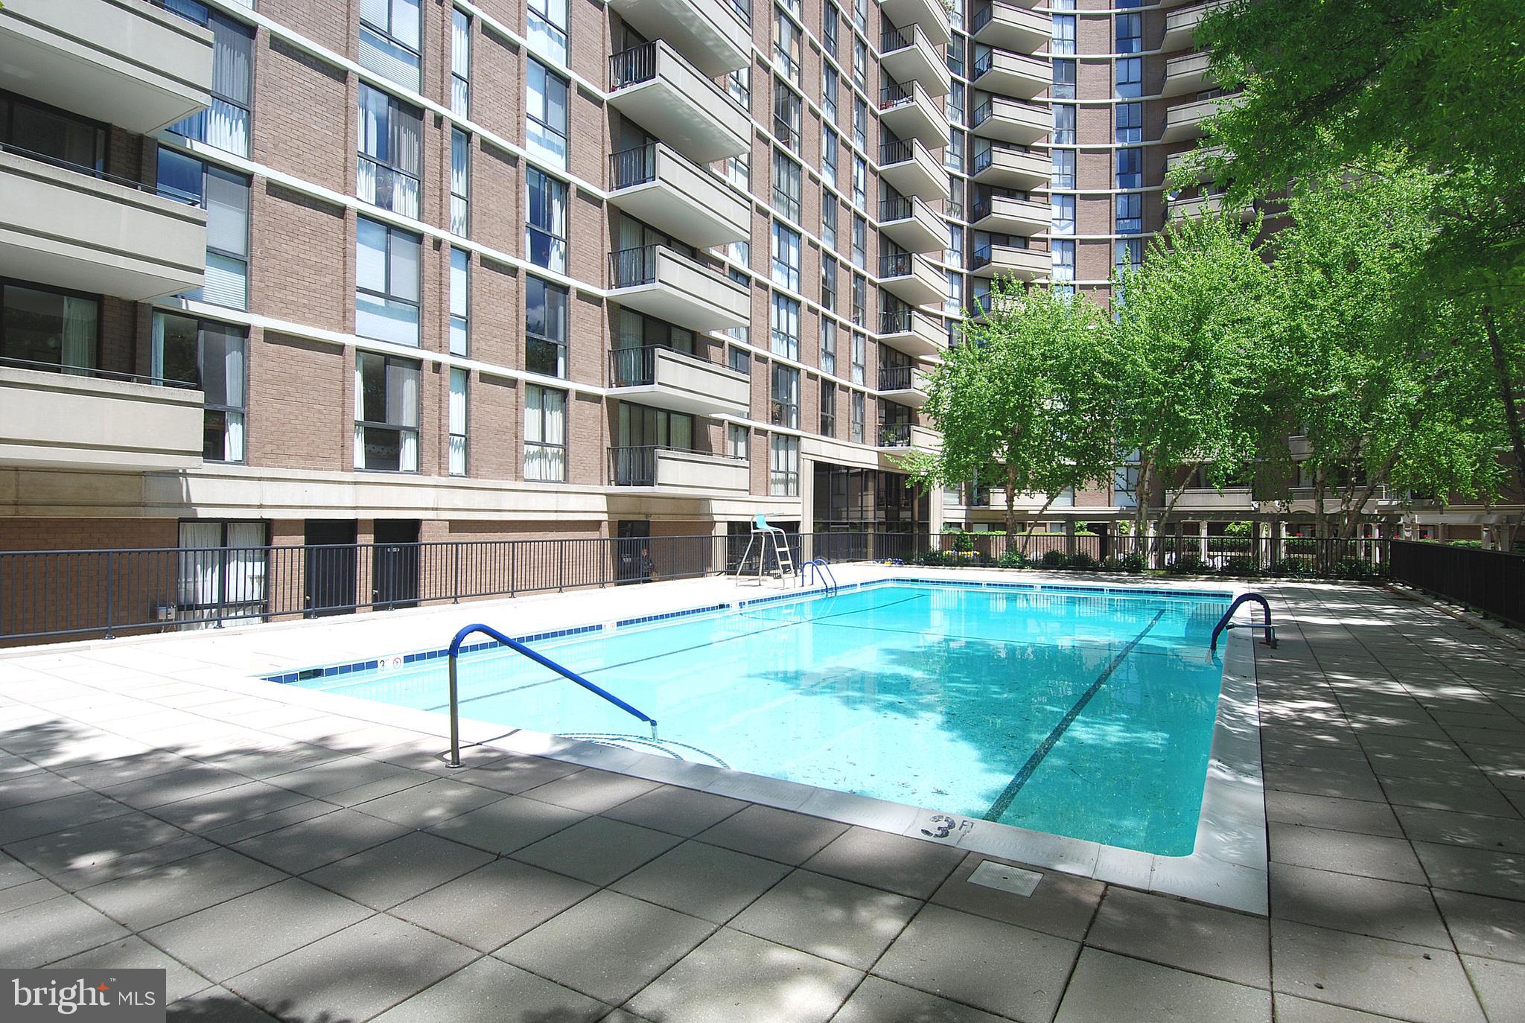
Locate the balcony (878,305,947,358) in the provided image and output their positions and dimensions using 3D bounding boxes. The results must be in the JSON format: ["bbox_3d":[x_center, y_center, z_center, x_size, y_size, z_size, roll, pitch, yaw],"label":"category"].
[{"bbox_3d":[7.444,-8.456,36.798,1.800,1.100,4.500,-1,-1,33],"label":"balcony"}]

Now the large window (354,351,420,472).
[{"bbox_3d":[-7.573,-1.957,15.332,0.150,2.360,1.430,-1,-1,32],"label":"large window"}]

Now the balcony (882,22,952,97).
[{"bbox_3d":[7.770,-22.298,38.180,1.750,1.220,4.450,0,-1,33],"label":"balcony"}]

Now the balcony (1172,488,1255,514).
[{"bbox_3d":[24.595,-0.629,42.105,4.087,1.220,1.779,0,-1,20],"label":"balcony"}]

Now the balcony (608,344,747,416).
[{"bbox_3d":[-2.320,-3.735,22.374,1.750,1.220,4.450,0,-1,32],"label":"balcony"}]

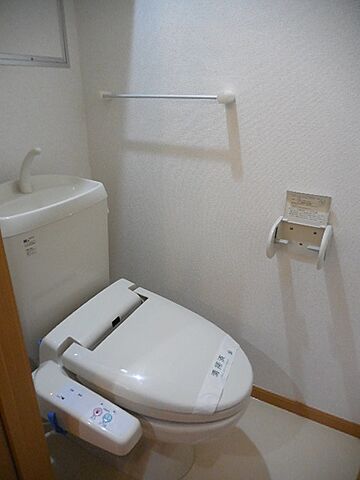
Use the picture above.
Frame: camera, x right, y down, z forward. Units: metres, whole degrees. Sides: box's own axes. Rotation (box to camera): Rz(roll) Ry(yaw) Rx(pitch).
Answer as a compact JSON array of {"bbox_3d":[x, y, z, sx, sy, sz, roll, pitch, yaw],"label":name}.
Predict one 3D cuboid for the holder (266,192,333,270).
[{"bbox_3d":[0.330,-0.031,0.939,0.148,0.169,0.090,12,27,22],"label":"holder"}]

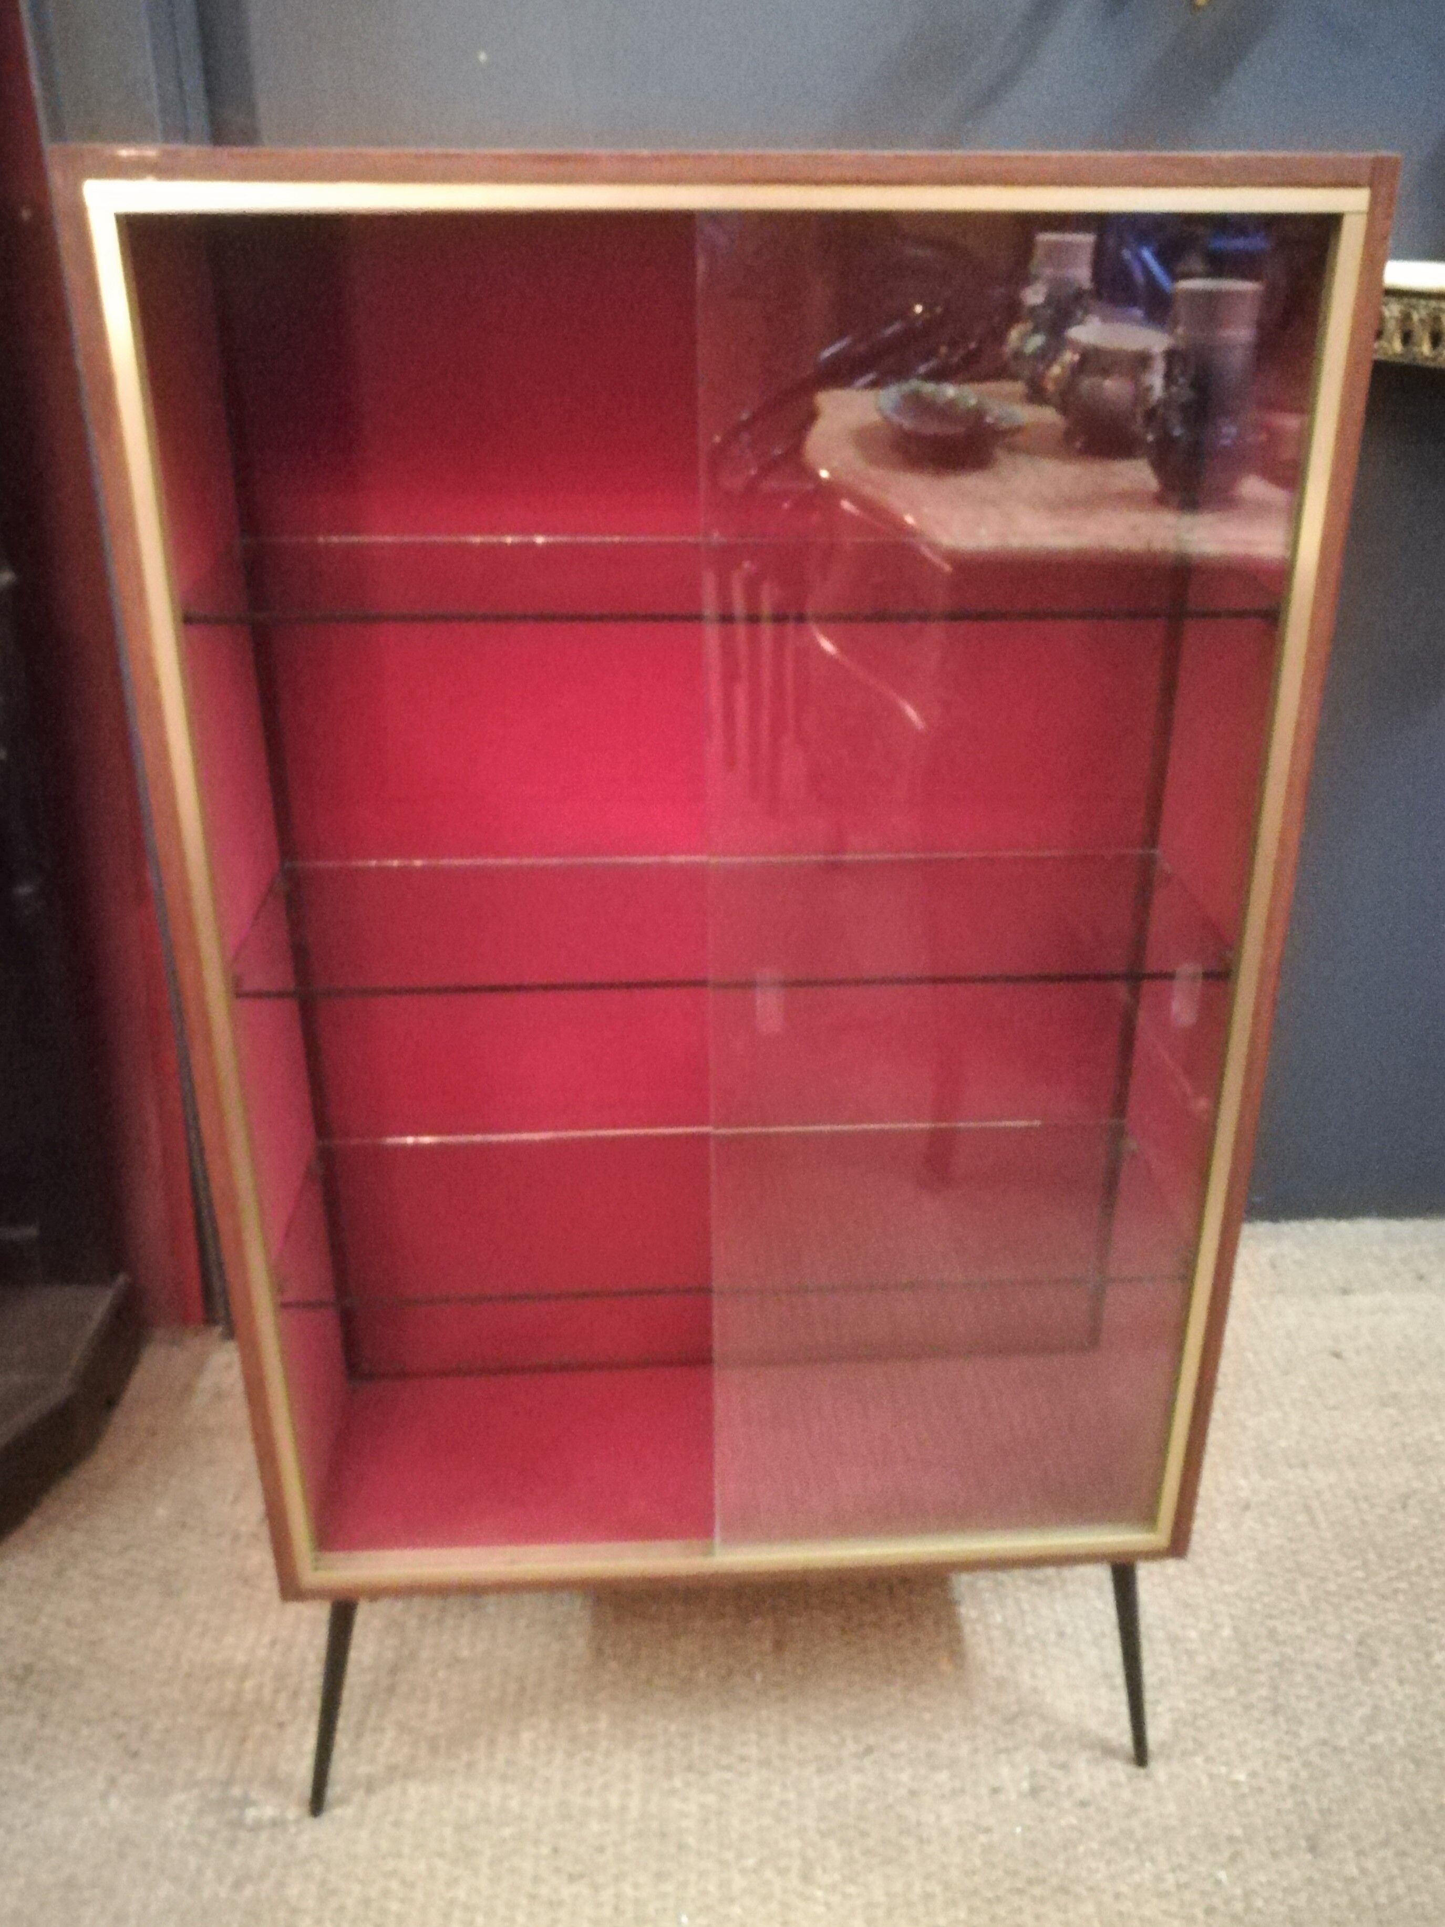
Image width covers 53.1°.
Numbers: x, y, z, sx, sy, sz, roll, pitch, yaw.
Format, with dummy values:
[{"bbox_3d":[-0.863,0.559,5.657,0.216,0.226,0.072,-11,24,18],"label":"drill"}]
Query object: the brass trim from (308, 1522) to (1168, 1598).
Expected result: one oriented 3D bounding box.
[{"bbox_3d":[0.015,0.535,1.312,0.777,0.018,0.023,-1,22,-3],"label":"brass trim"}]

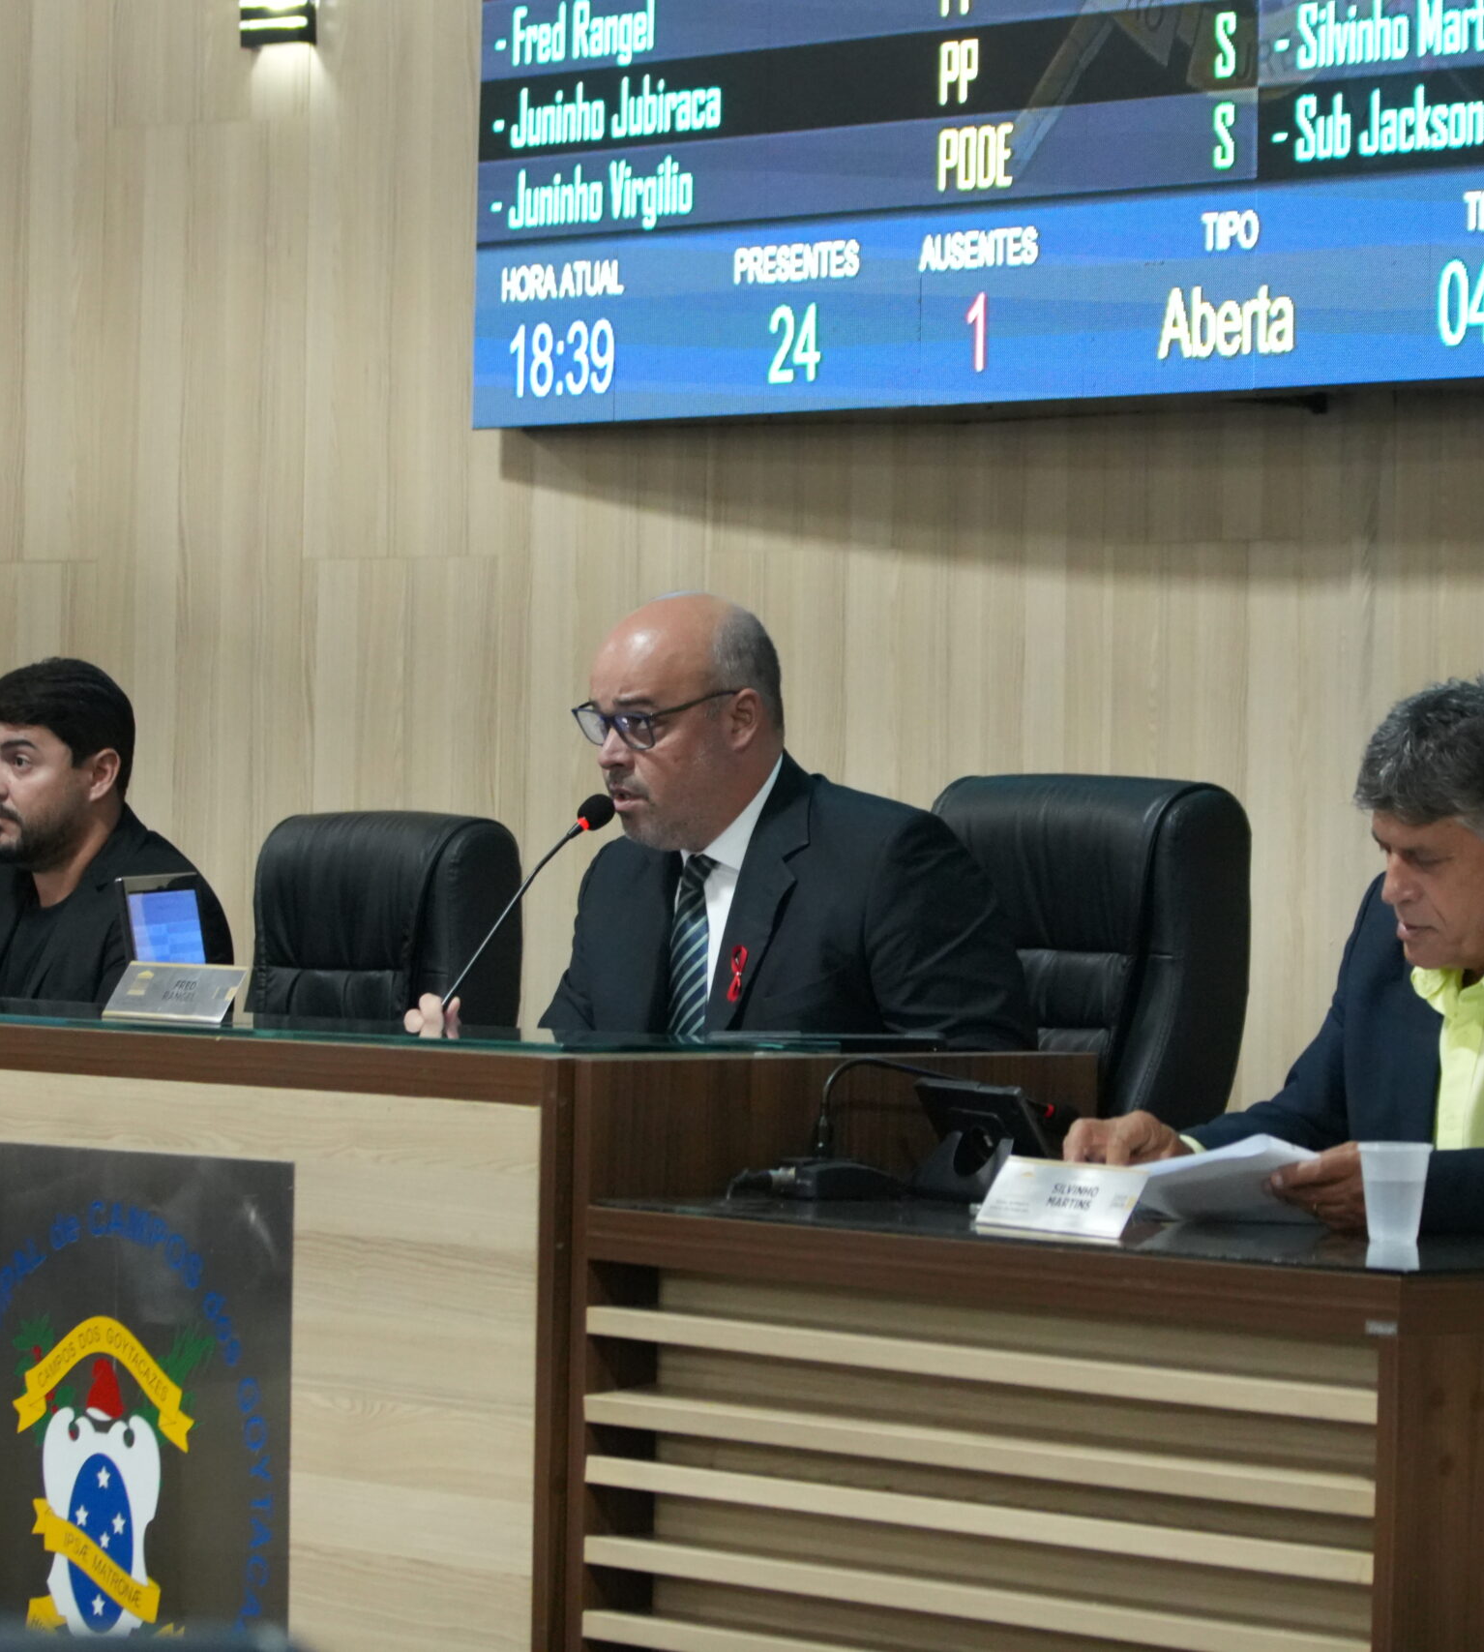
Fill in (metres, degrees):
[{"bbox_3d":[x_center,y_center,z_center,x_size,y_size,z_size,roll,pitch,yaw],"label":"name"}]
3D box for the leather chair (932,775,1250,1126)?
[{"bbox_3d":[0.195,0.499,7.771,0.660,1.110,0.620,1,1,-32],"label":"leather chair"}]

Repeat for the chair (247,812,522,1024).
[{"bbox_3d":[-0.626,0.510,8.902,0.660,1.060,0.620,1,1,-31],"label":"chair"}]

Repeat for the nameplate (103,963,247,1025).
[{"bbox_3d":[-0.597,0.176,7.606,0.050,0.066,0.205,1,1,-40],"label":"nameplate"}]

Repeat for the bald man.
[{"bbox_3d":[-0.093,0.388,7.569,0.780,1.270,0.620,1,1,-38],"label":"bald man"}]

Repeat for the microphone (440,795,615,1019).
[{"bbox_3d":[-0.220,0.082,7.359,0.190,0.235,0.080,1,1,-33],"label":"microphone"}]

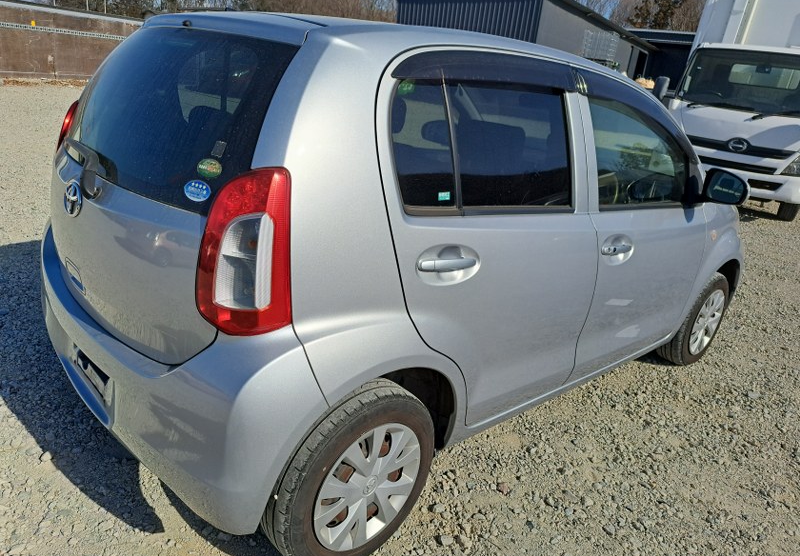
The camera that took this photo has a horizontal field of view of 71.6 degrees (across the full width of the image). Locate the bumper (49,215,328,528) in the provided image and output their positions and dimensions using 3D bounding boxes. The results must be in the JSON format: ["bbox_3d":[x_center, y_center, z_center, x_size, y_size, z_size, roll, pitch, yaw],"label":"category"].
[{"bbox_3d":[-0.845,0.163,1.809,0.370,0.580,1.630,-10,25,-40],"label":"bumper"}]

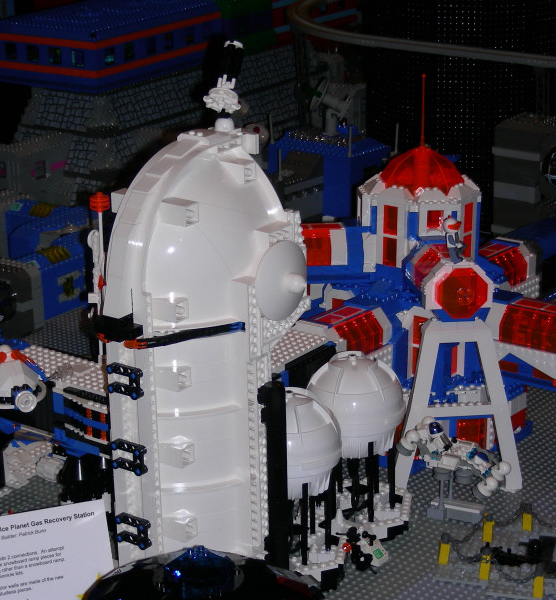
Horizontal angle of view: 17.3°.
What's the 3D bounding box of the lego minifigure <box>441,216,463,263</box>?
[{"bbox_3d":[0.160,-0.055,1.669,0.019,0.043,0.024,3,17,10],"label":"lego minifigure"}]

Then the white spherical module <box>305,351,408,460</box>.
[{"bbox_3d":[0.070,0.091,1.648,0.089,0.086,0.089,0,17,0],"label":"white spherical module"}]

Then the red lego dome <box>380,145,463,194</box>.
[{"bbox_3d":[0.143,-0.132,1.817,0.083,0.041,0.083,-3,17,-8],"label":"red lego dome"}]

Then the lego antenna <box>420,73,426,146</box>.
[{"bbox_3d":[0.143,-0.187,1.801,0.005,0.074,0.005,-3,17,-8],"label":"lego antenna"}]

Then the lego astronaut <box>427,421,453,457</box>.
[{"bbox_3d":[0.149,0.129,1.688,0.022,0.034,0.023,-6,10,38],"label":"lego astronaut"}]

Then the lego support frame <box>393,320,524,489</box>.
[{"bbox_3d":[0.169,0.099,1.721,0.129,0.175,0.017,-3,17,-8],"label":"lego support frame"}]

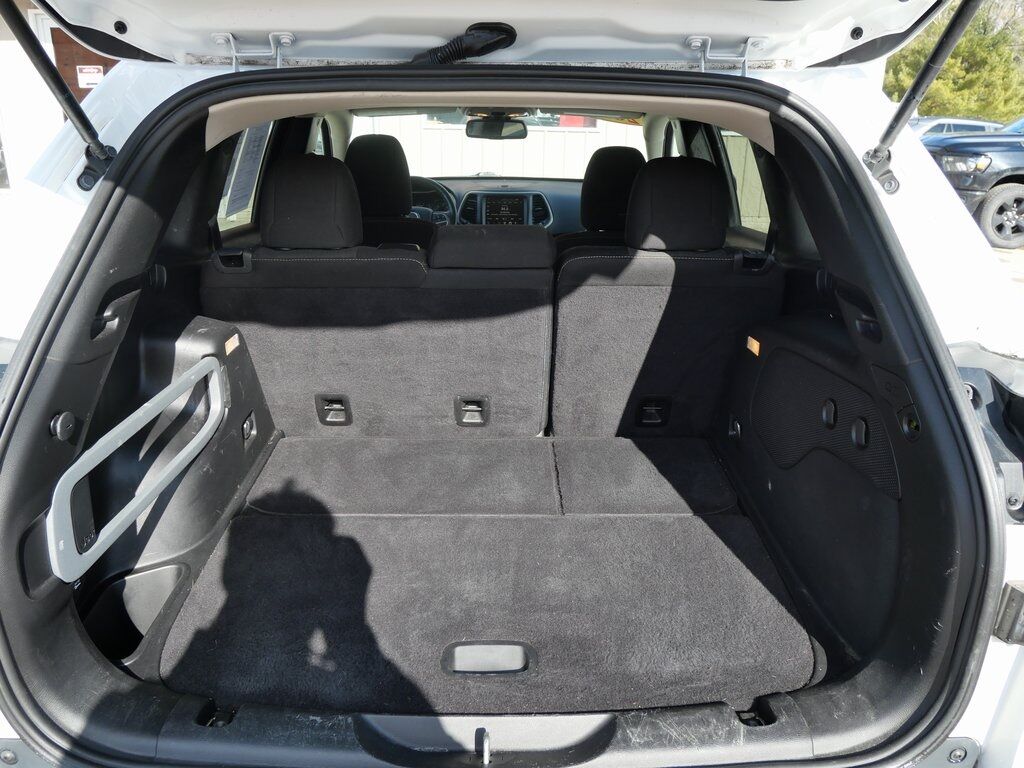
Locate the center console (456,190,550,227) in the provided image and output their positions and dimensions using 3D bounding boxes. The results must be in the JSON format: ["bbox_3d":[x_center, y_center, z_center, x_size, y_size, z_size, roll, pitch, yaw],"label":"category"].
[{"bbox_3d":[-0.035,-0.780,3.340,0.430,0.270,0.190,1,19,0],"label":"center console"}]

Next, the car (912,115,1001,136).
[{"bbox_3d":[16.600,-9.150,27.000,4.650,1.650,1.850,1,18,-2],"label":"car"}]

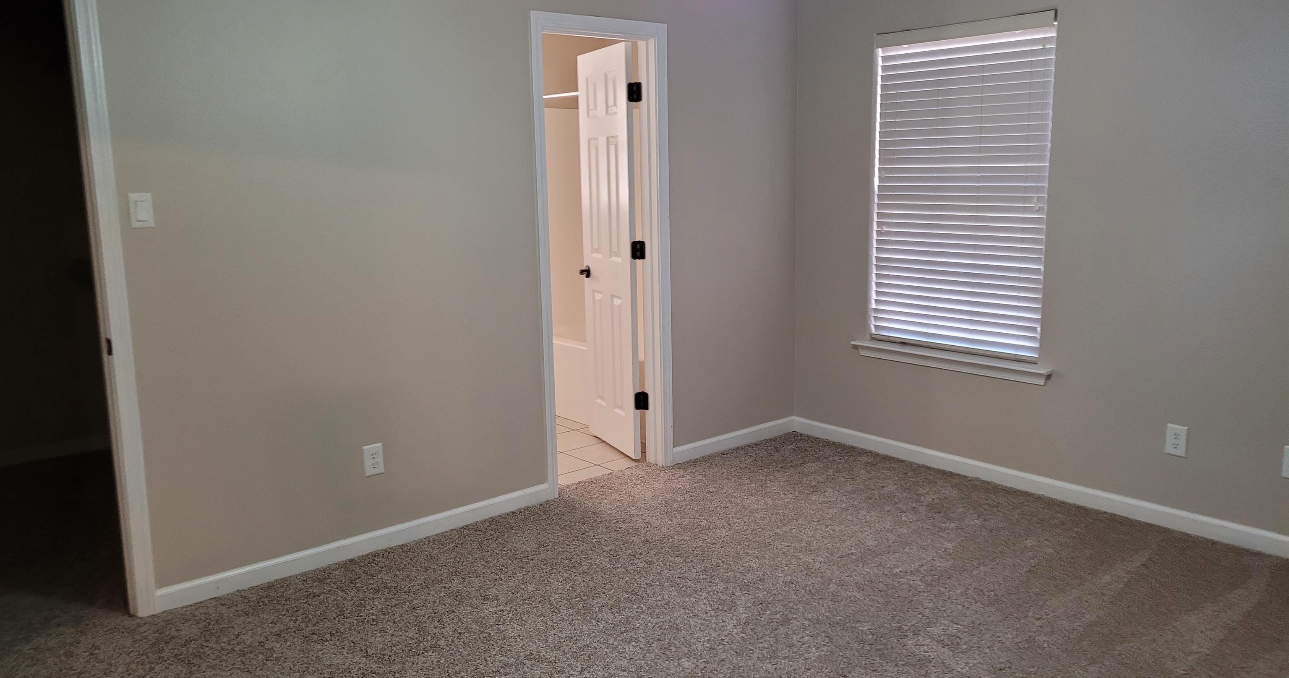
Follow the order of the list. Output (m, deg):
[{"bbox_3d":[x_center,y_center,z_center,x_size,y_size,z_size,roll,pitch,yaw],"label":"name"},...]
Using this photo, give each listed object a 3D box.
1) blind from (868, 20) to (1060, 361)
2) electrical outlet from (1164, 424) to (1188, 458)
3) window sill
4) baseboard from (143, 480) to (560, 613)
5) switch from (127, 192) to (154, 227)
[{"bbox_3d":[1.449,-0.675,4.475,0.060,1.490,0.900,-10,13,-40],"label":"blind"},{"bbox_3d":[2.116,0.403,3.844,0.010,0.120,0.082,-10,13,-40],"label":"electrical outlet"},{"bbox_3d":[1.437,0.106,4.590,0.120,0.074,1.025,-10,13,-40],"label":"window sill"},{"bbox_3d":[-1.042,0.782,3.783,1.601,0.087,0.015,-10,13,-40],"label":"baseboard"},{"bbox_3d":[-1.610,-0.410,3.096,0.067,0.110,0.010,-10,13,-40],"label":"switch"}]

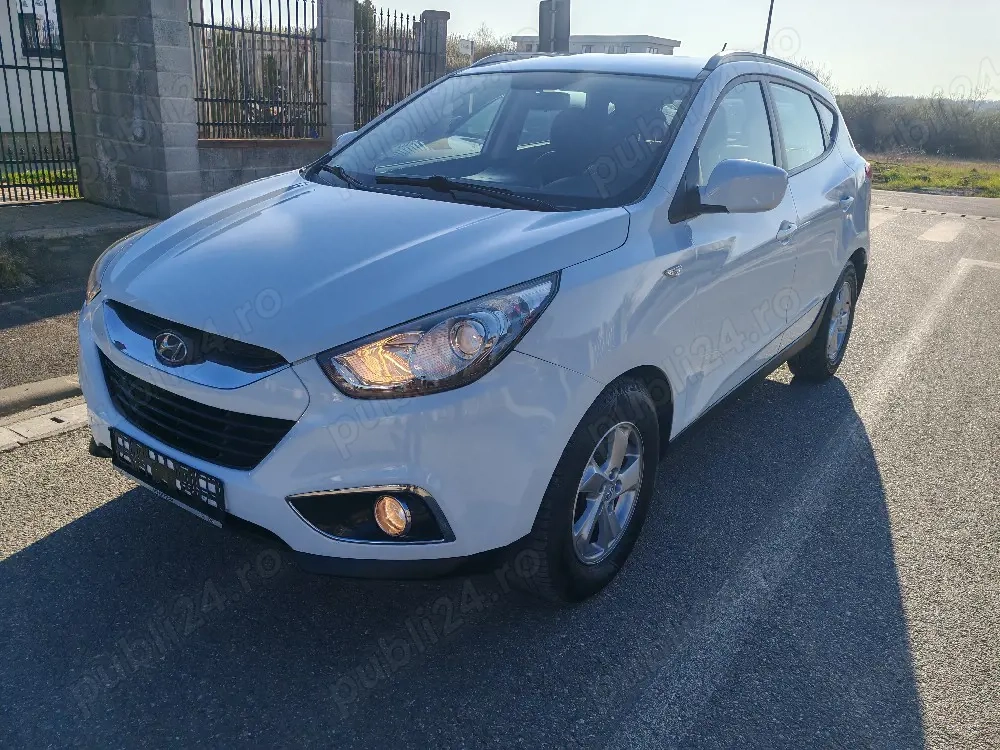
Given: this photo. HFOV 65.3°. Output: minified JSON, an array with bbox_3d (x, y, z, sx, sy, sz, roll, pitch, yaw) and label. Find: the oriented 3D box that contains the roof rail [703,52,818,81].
[{"bbox_3d":[1.209,-1.336,3.447,0.080,0.120,1.580,15,23,33],"label":"roof rail"}]

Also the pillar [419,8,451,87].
[{"bbox_3d":[-0.960,-3.731,10.810,0.320,2.380,0.400,15,23,33],"label":"pillar"}]

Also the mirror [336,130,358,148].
[{"bbox_3d":[-0.618,-1.016,3.550,0.281,0.166,0.150,15,23,33],"label":"mirror"}]

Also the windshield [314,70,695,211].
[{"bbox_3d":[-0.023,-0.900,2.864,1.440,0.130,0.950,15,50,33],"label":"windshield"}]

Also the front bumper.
[{"bbox_3d":[-0.670,0.087,2.315,1.800,0.640,0.730,15,23,33],"label":"front bumper"}]

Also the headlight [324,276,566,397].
[{"bbox_3d":[-0.108,-0.115,1.892,0.360,0.250,0.600,15,23,33],"label":"headlight"}]

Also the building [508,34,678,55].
[{"bbox_3d":[11.670,-36.938,98.293,18.148,9.655,10.368,14,22,30],"label":"building"}]

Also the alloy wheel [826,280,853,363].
[{"bbox_3d":[1.814,-0.304,4.396,0.190,0.440,0.440,15,23,33],"label":"alloy wheel"}]

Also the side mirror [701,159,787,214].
[{"bbox_3d":[0.802,-0.625,2.581,0.281,0.166,0.150,15,23,33],"label":"side mirror"}]

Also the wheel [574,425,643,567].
[{"bbox_3d":[0.253,0.330,2.364,0.190,0.440,0.440,15,23,33],"label":"wheel"}]

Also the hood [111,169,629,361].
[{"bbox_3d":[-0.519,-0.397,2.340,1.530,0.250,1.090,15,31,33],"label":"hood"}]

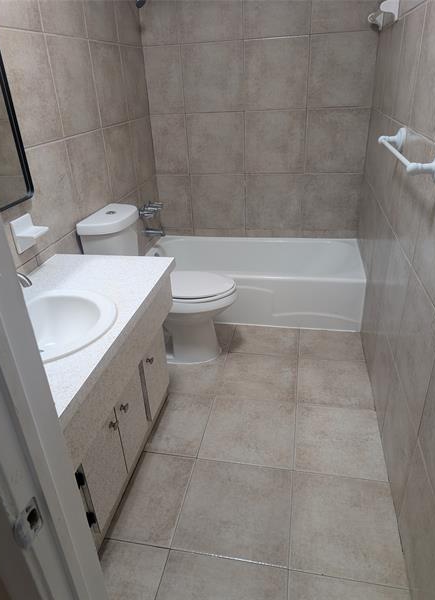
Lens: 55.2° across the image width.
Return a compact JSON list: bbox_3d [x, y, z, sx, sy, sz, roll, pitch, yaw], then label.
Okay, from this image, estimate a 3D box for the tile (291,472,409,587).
[{"bbox_3d":[0.464,0.817,1.525,0.371,0.010,0.398,3,29,11],"label":"tile"}]

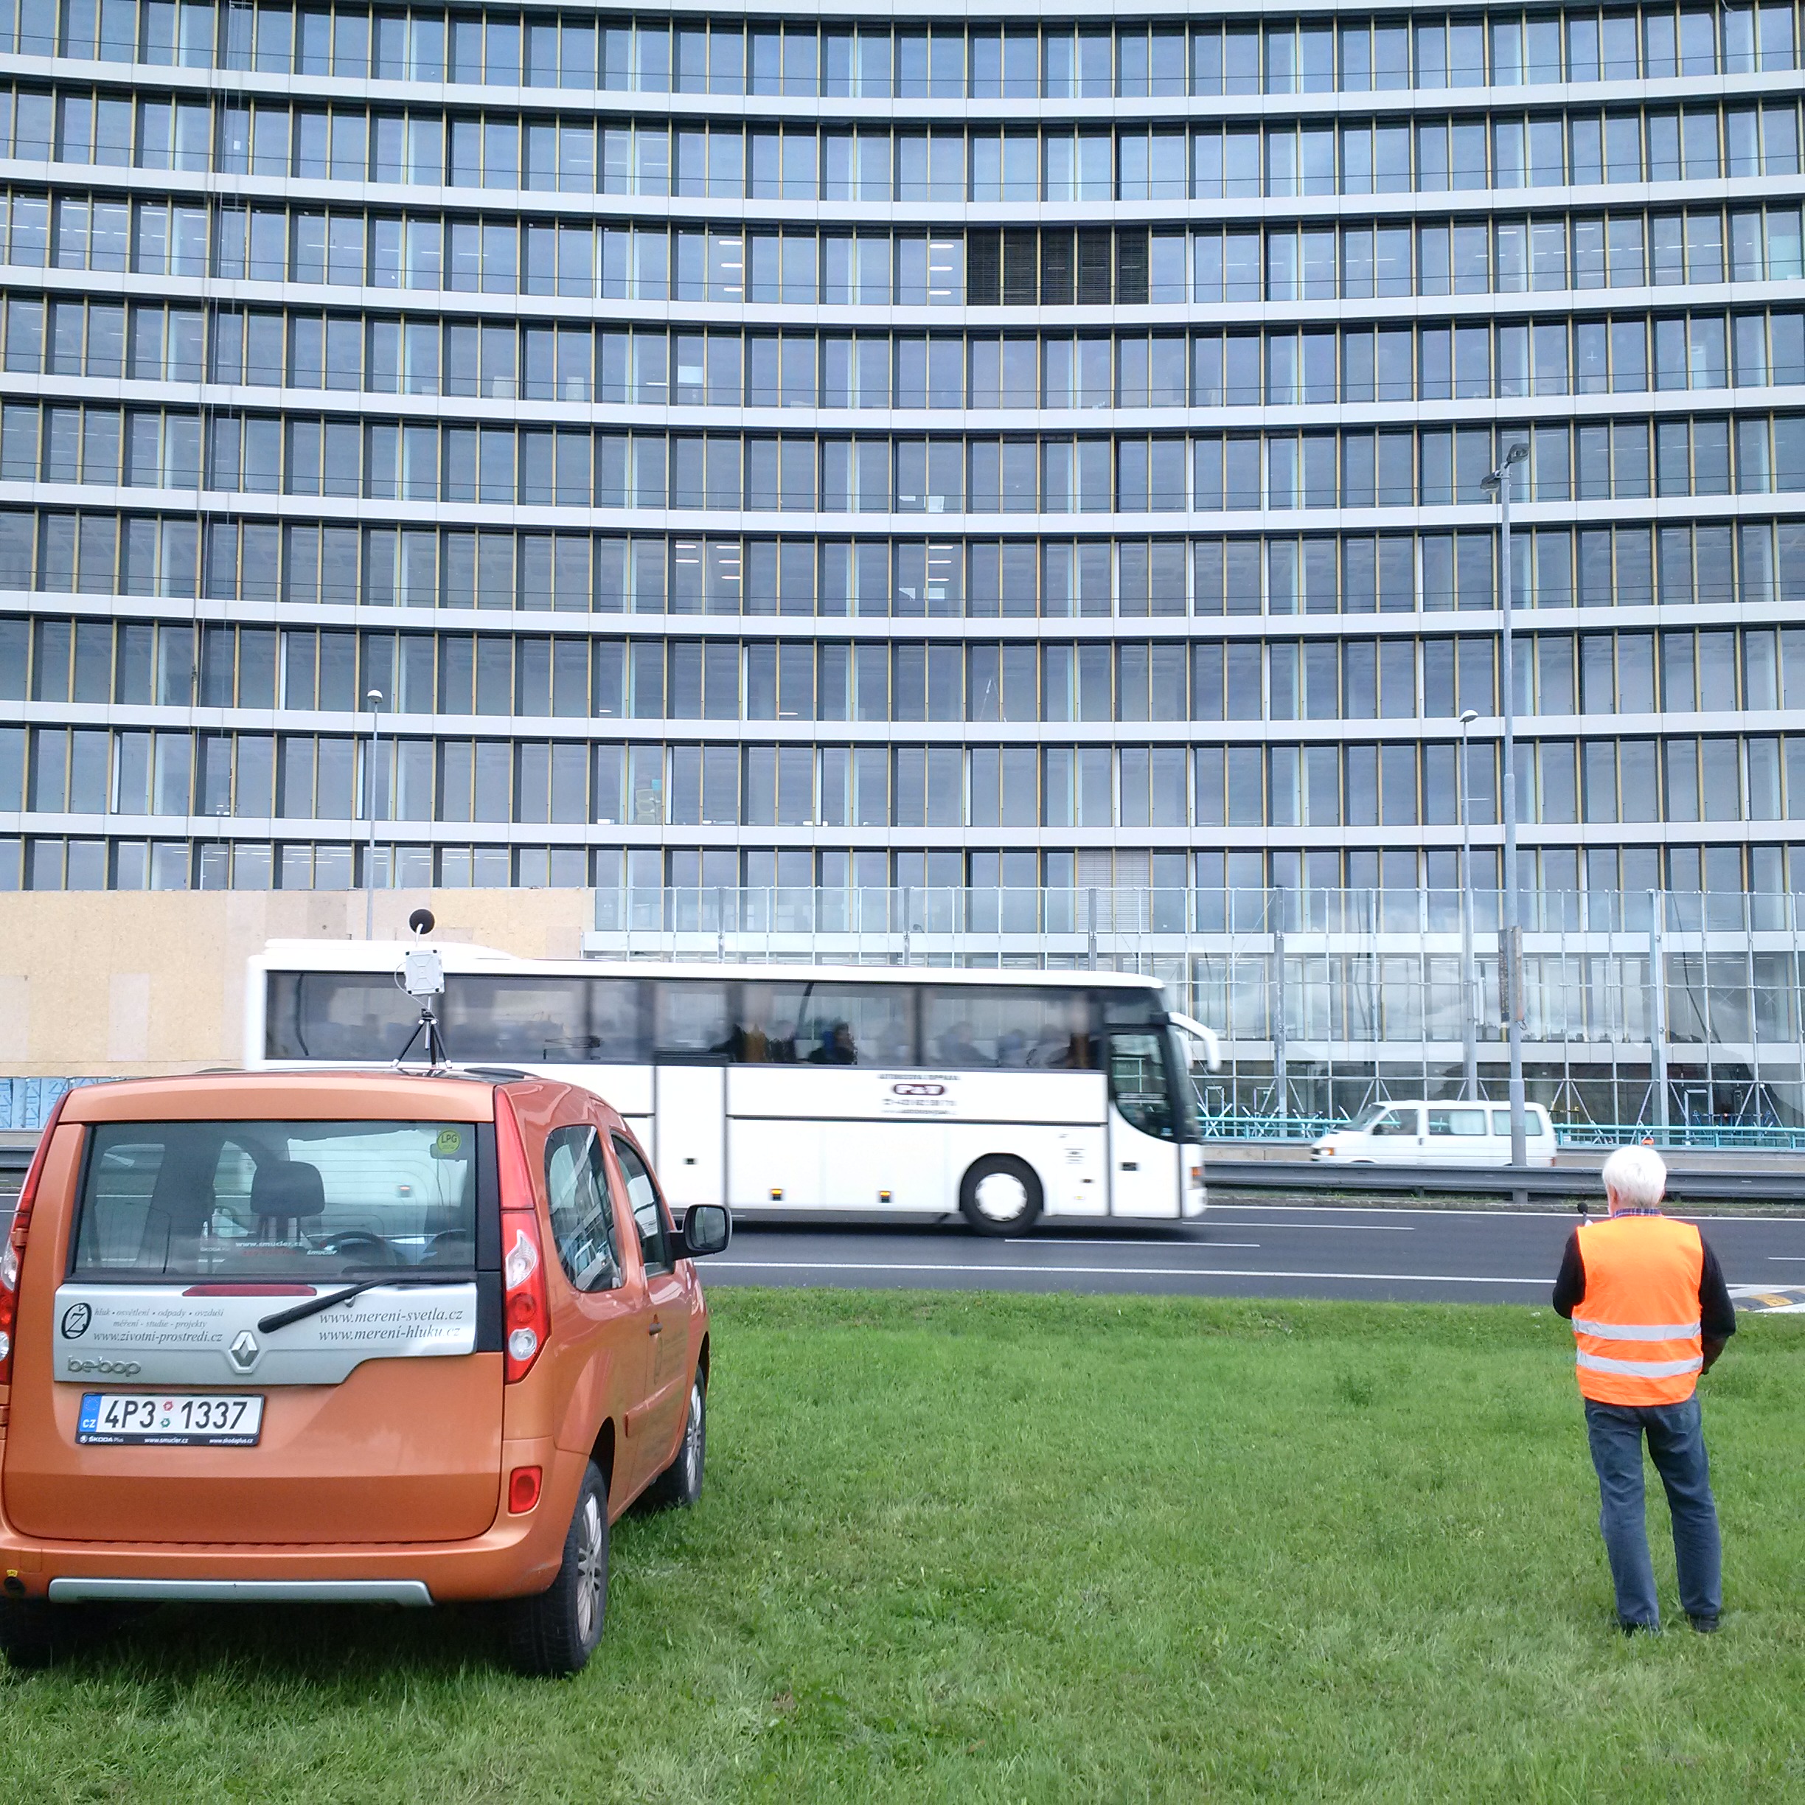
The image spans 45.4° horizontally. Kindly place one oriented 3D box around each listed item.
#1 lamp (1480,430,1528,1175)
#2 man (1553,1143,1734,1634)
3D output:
[{"bbox_3d":[9.996,-1.219,35.315,0.450,12.250,2.200,0,-5,0],"label":"lamp"},{"bbox_3d":[2.611,1.673,7.613,0.570,1.685,0.420,-1,-5,9],"label":"man"}]

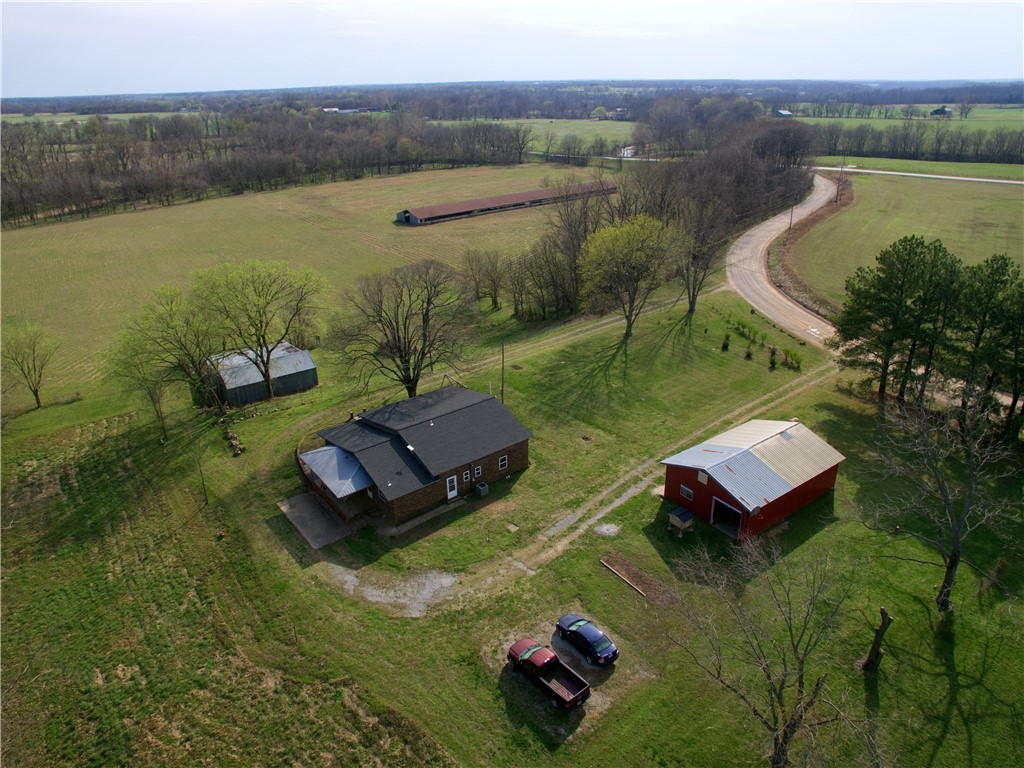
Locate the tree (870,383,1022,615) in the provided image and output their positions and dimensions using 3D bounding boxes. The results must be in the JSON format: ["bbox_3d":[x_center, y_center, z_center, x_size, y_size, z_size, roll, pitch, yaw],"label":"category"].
[{"bbox_3d":[28.840,8.102,38.443,8.800,15.600,8.800,-25,36,-39],"label":"tree"}]

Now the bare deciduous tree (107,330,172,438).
[{"bbox_3d":[-36.731,0.568,59.273,6.000,11.900,6.000,-18,32,-30],"label":"bare deciduous tree"}]

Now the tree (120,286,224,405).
[{"bbox_3d":[-36.556,-3.768,65.409,10.200,14.000,10.200,-16,31,-27],"label":"tree"}]

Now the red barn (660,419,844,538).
[{"bbox_3d":[20.779,7.475,51.302,12.930,5.200,8.800,-18,32,-30],"label":"red barn"}]

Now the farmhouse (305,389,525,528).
[{"bbox_3d":[-9.446,5.626,55.877,18.200,5.200,14.250,-19,32,-32],"label":"farmhouse"}]

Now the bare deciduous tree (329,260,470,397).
[{"bbox_3d":[-11.967,-4.905,64.200,15.300,16.400,15.300,-6,28,-10],"label":"bare deciduous tree"}]

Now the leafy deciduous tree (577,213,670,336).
[{"bbox_3d":[15.594,-14.371,81.729,12.700,16.400,12.700,5,28,11],"label":"leafy deciduous tree"}]

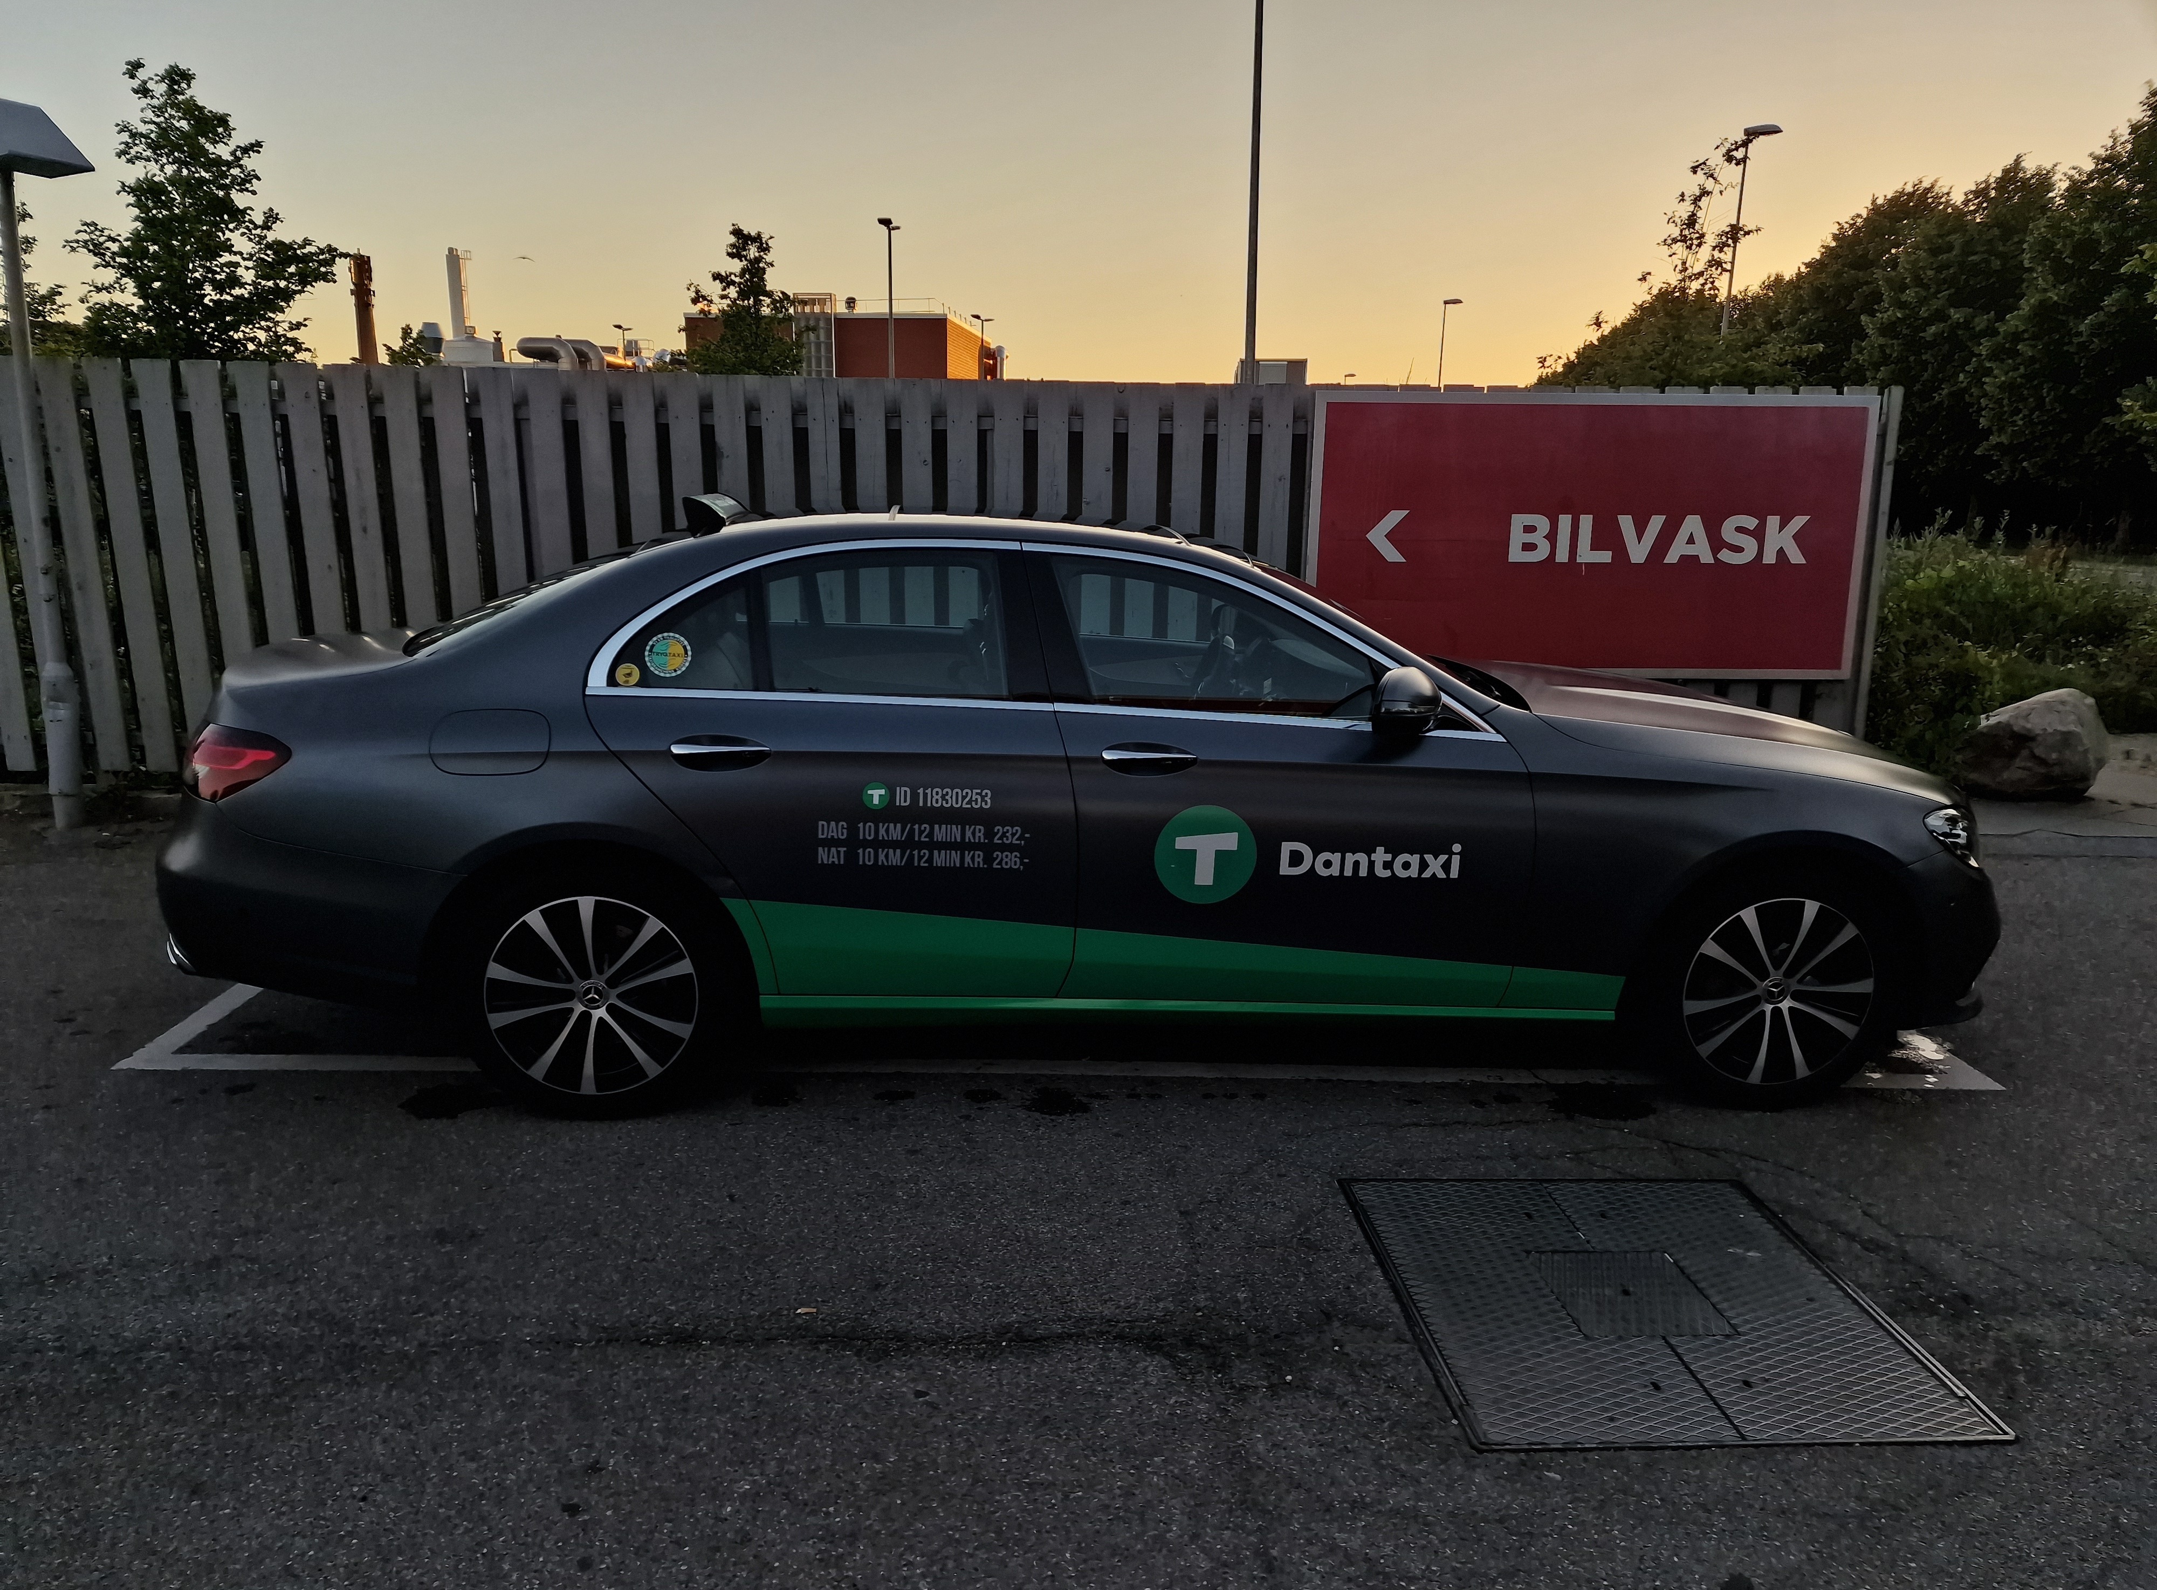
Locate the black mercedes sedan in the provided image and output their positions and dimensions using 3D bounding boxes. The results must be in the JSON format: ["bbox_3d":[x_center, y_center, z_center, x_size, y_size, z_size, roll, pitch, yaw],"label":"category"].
[{"bbox_3d":[0.100,-0.099,4.292,4.935,1.475,1.930,0,13,-4],"label":"black mercedes sedan"}]

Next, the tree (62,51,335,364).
[{"bbox_3d":[-10.847,-5.874,18.196,3.300,6.334,3.200,-6,14,-29],"label":"tree"}]

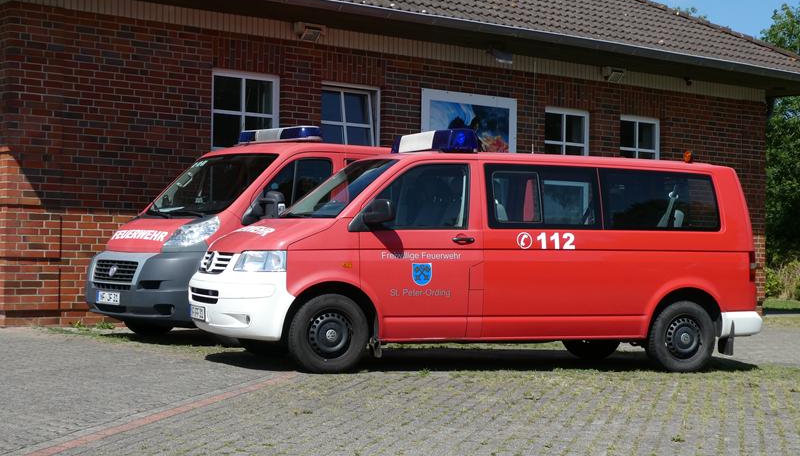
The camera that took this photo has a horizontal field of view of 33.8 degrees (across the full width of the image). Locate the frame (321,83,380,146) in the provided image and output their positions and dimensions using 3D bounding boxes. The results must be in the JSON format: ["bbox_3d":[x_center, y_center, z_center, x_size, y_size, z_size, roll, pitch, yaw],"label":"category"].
[{"bbox_3d":[-0.701,-1.374,17.568,1.010,1.030,0.100,2,-1,-37],"label":"frame"}]

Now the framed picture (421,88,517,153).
[{"bbox_3d":[1.025,-1.307,18.621,1.770,1.180,0.050,2,-3,-37],"label":"framed picture"}]

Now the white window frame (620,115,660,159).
[{"bbox_3d":[3.758,-1.222,20.928,1.010,1.030,0.100,2,-1,-37],"label":"white window frame"}]

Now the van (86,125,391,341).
[{"bbox_3d":[-0.944,0.092,14.826,5.000,2.340,2.090,2,-1,-38],"label":"van"}]

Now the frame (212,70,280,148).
[{"bbox_3d":[-1.973,-1.418,16.610,1.010,1.030,0.100,2,-1,-37],"label":"frame"}]

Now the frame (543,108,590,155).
[{"bbox_3d":[2.480,-1.265,19.965,1.010,1.030,0.100,2,-1,-37],"label":"frame"}]

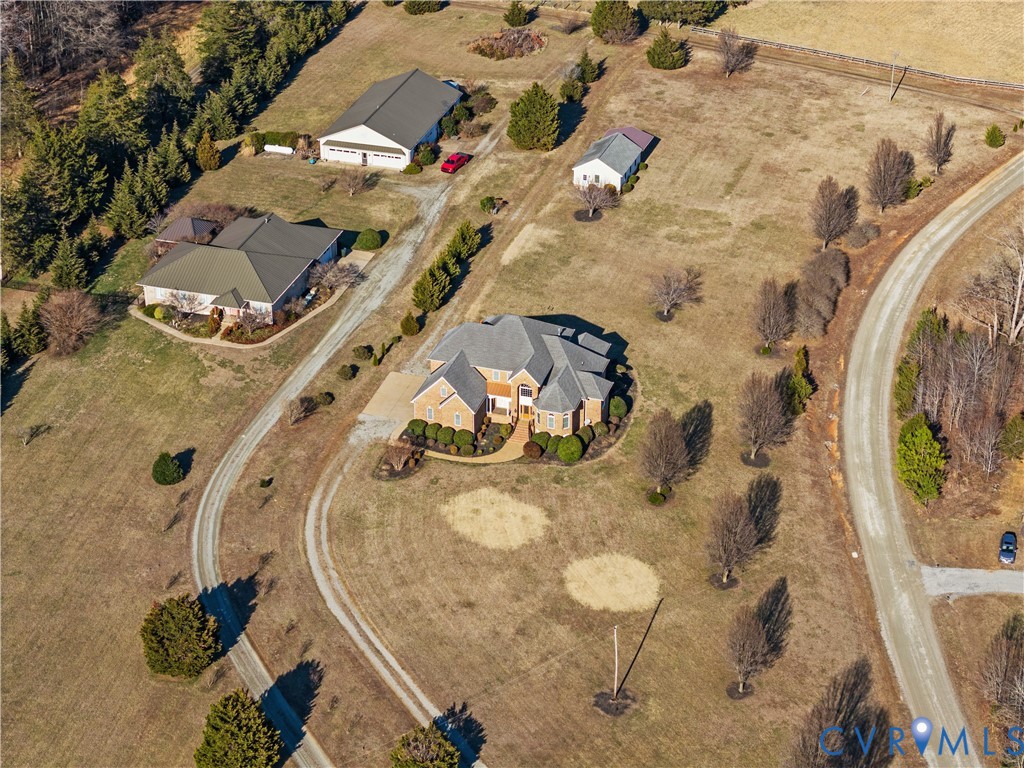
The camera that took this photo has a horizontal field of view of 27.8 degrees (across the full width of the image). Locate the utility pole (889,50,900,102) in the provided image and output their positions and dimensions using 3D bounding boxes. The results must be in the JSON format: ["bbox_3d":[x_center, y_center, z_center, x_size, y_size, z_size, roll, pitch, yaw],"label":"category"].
[{"bbox_3d":[64.010,-51.680,348.180,0.890,9.030,0.450,0,30,0],"label":"utility pole"}]

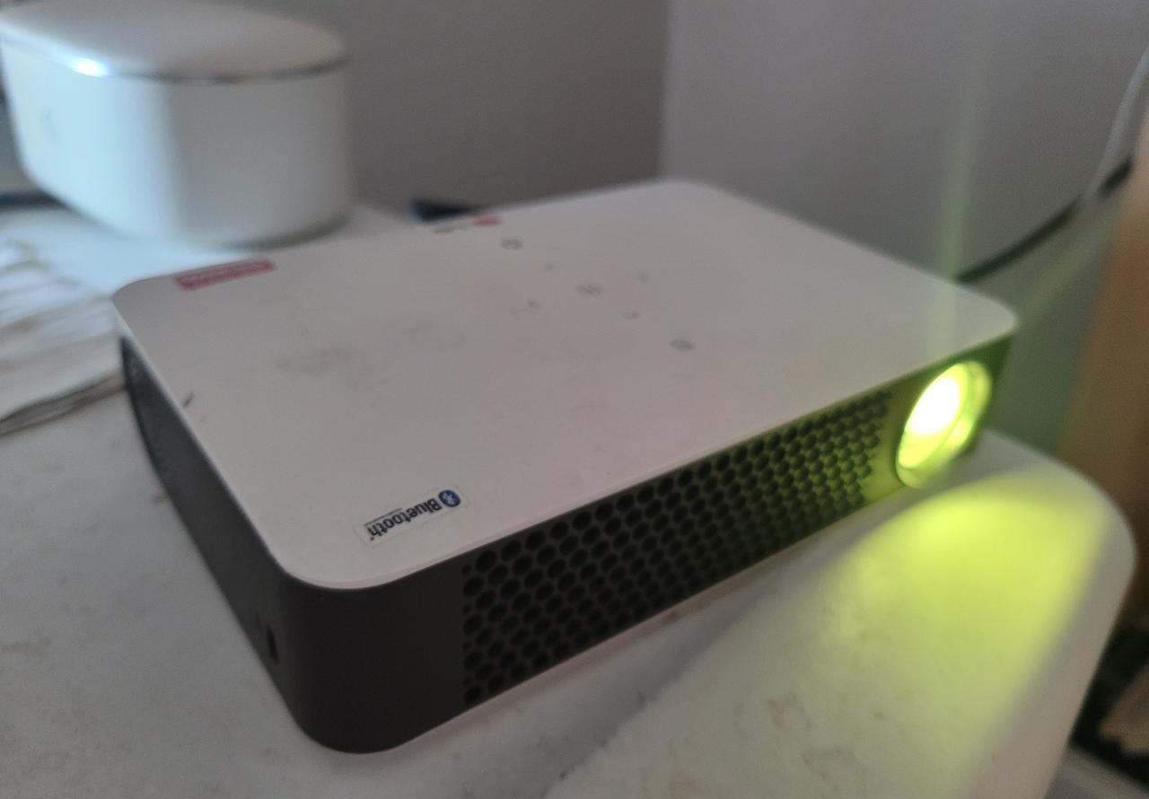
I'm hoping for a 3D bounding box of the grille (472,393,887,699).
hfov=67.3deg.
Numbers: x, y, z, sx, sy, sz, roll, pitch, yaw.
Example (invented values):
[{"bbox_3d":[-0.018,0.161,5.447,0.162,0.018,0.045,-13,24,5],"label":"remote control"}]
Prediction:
[{"bbox_3d":[0.022,0.022,0.153,0.099,0.030,0.005,-18,37,-32],"label":"grille"}]

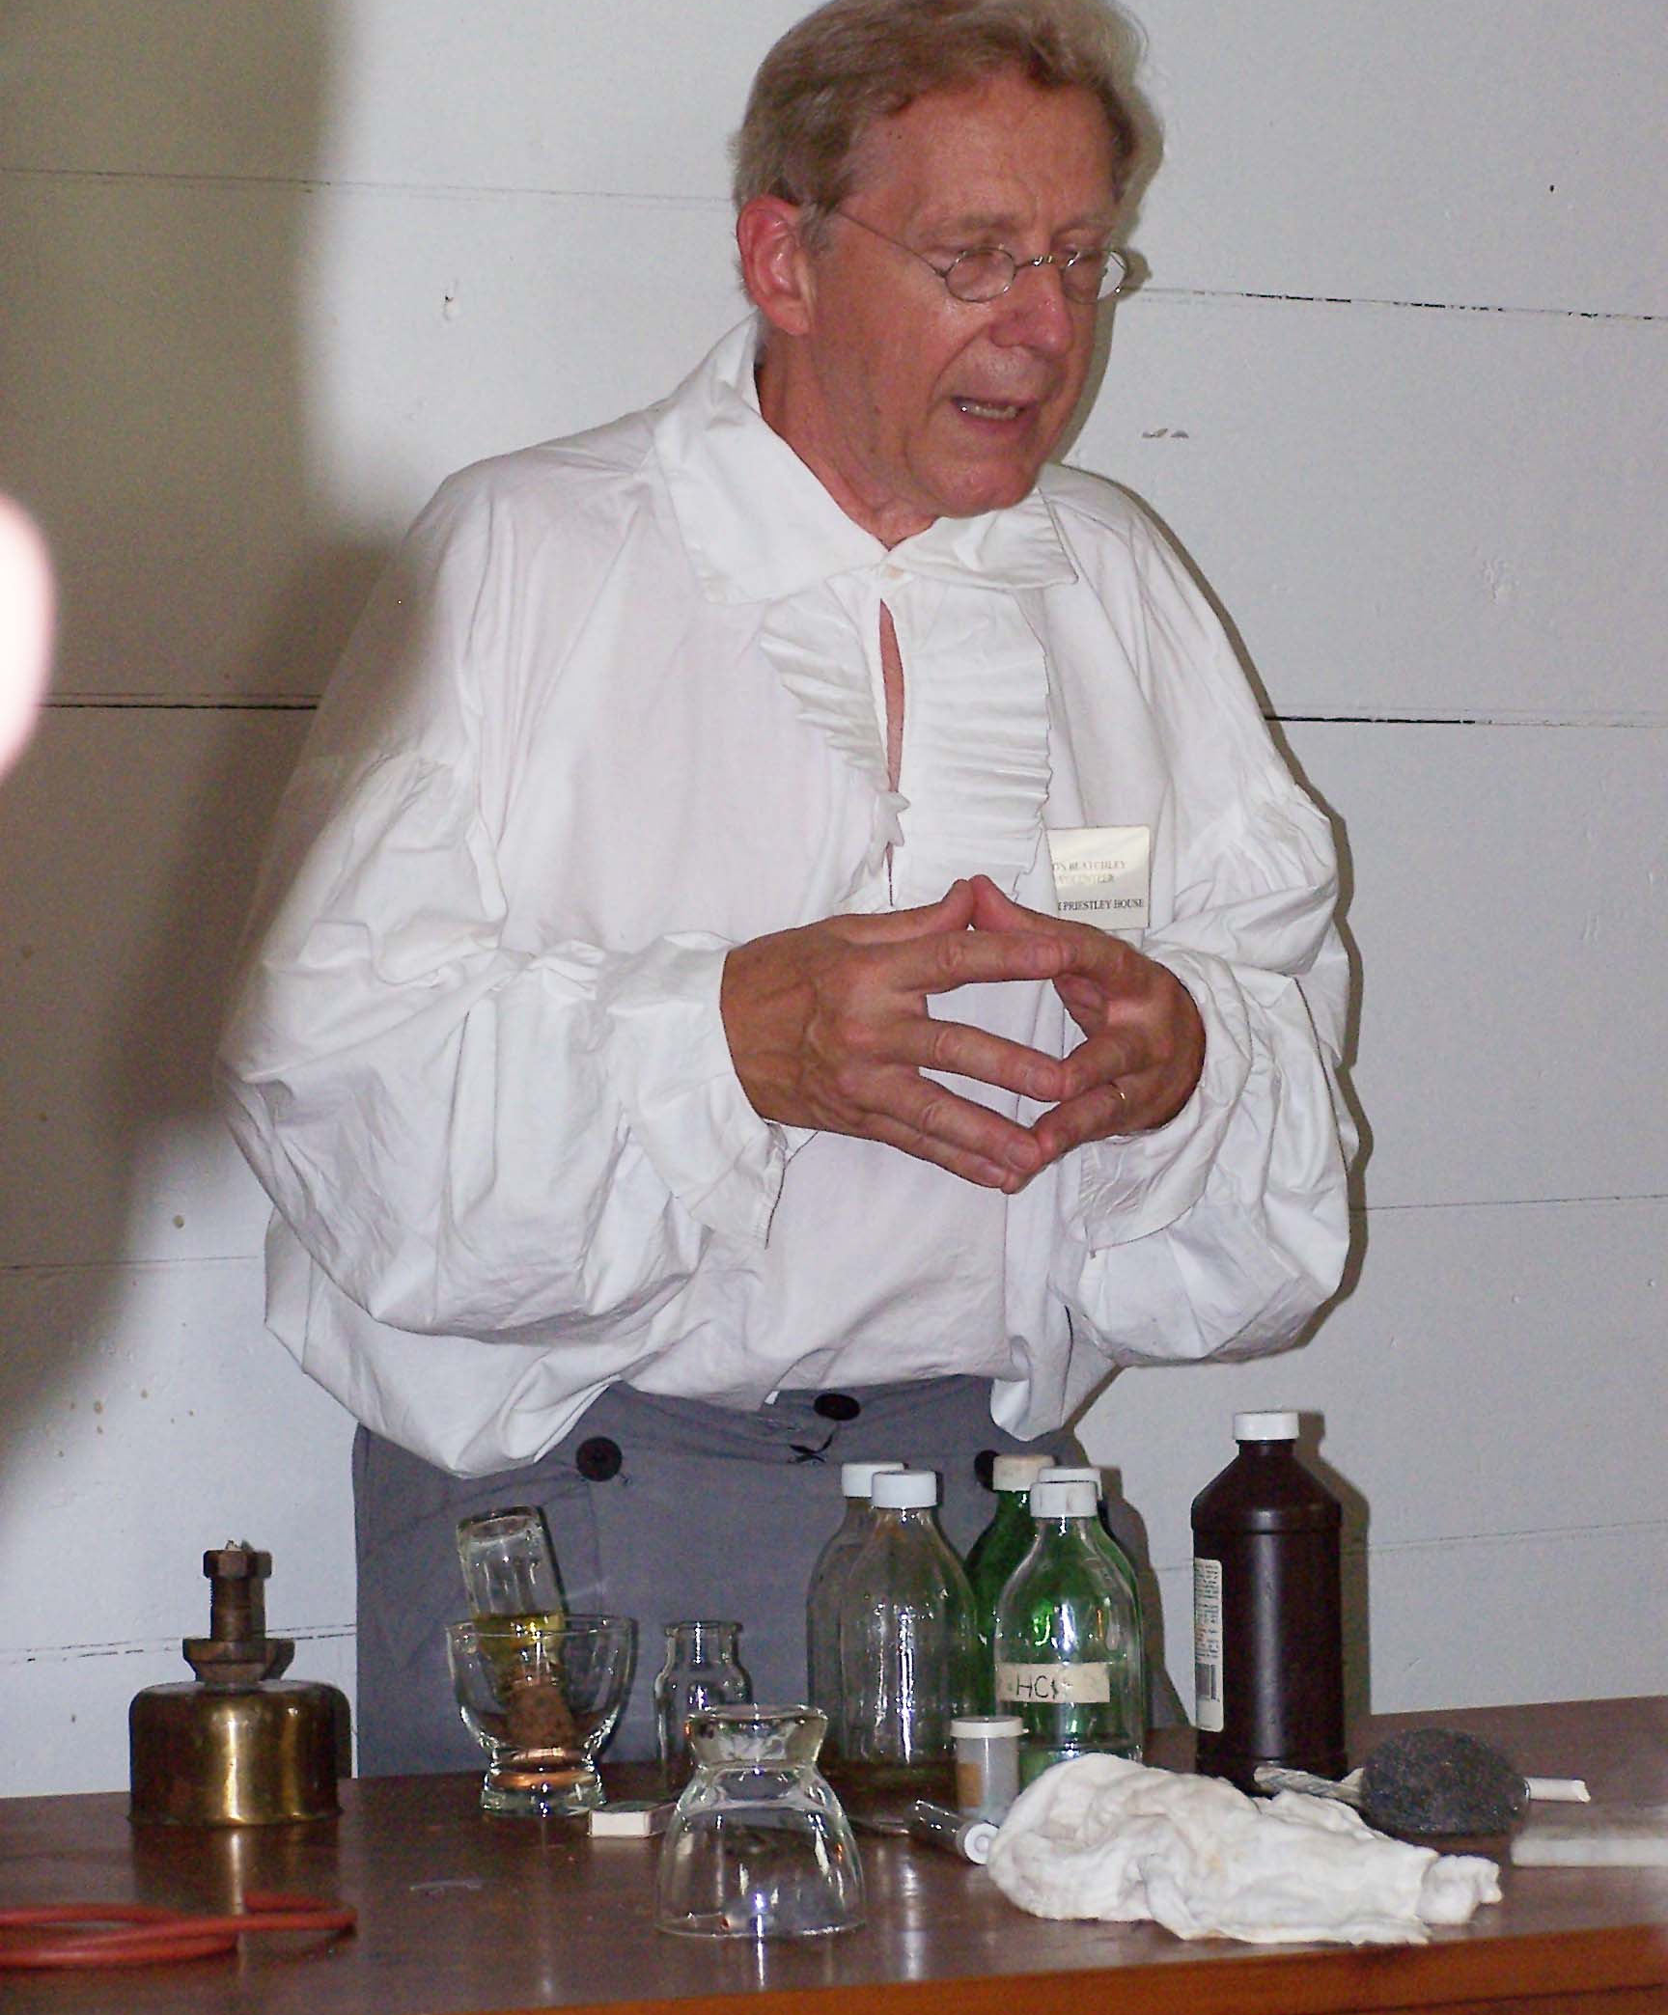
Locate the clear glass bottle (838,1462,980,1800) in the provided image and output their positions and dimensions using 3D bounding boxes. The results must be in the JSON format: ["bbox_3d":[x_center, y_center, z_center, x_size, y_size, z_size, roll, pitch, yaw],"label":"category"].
[{"bbox_3d":[0.034,0.286,3.488,0.067,0.142,0.067,-1,1,0],"label":"clear glass bottle"}]

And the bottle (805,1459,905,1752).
[{"bbox_3d":[0.020,0.285,3.553,0.067,0.141,0.067,-1,1,0],"label":"bottle"}]

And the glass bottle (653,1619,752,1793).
[{"bbox_3d":[-0.060,0.322,3.459,0.045,0.074,0.045,-1,1,0],"label":"glass bottle"}]

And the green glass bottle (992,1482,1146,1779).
[{"bbox_3d":[0.106,0.287,3.408,0.068,0.142,0.068,-1,1,0],"label":"green glass bottle"}]

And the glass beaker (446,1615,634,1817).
[{"bbox_3d":[-0.132,0.320,3.389,0.085,0.083,0.085,-1,1,0],"label":"glass beaker"}]

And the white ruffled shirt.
[{"bbox_3d":[-0.024,-0.053,3.700,0.540,0.570,0.380,-1,1,-23],"label":"white ruffled shirt"}]

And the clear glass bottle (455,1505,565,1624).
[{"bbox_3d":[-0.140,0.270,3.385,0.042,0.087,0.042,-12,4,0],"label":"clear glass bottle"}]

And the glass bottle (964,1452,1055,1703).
[{"bbox_3d":[0.091,0.284,3.543,0.067,0.142,0.067,-1,1,0],"label":"glass bottle"}]

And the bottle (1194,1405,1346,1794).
[{"bbox_3d":[0.199,0.270,3.428,0.070,0.173,0.070,-1,1,0],"label":"bottle"}]

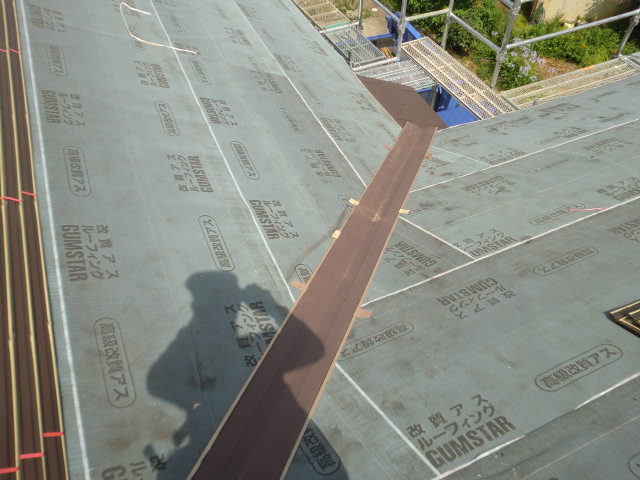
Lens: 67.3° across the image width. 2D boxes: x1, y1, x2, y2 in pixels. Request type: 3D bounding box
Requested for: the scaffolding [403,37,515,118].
[{"bbox_3d":[1.445,-1.691,5.098,0.400,0.055,1.760,-19,52,-14],"label":"scaffolding"}]

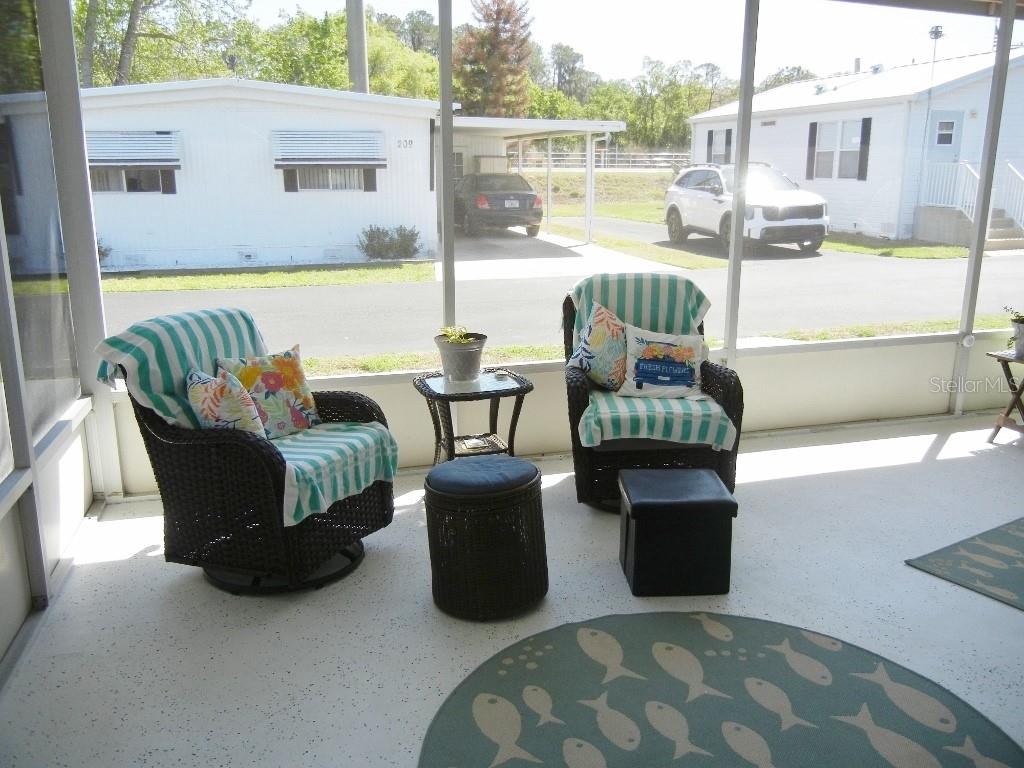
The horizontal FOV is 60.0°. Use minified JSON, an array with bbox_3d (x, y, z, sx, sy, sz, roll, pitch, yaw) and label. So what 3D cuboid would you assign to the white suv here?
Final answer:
[{"bbox_3d":[4.939,-3.866,19.177,1.900,1.730,4.810,-2,14,-10],"label":"white suv"}]

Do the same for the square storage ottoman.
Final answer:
[{"bbox_3d":[0.613,0.558,3.369,0.378,0.365,0.362,0,14,-1],"label":"square storage ottoman"}]

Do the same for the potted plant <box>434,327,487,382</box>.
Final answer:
[{"bbox_3d":[-0.240,-0.152,4.291,0.250,0.252,0.250,0,14,0],"label":"potted plant"}]

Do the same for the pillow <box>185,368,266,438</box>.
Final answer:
[{"bbox_3d":[-1.070,0.103,3.294,0.140,0.350,0.370,-23,-3,37],"label":"pillow"}]

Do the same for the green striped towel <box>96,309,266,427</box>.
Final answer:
[{"bbox_3d":[-1.188,-0.036,3.451,0.340,0.460,0.740,6,14,21],"label":"green striped towel"}]

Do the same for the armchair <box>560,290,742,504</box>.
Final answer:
[{"bbox_3d":[0.628,0.059,4.205,0.745,0.940,0.790,0,14,-3],"label":"armchair"}]

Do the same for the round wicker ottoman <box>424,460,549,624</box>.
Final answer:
[{"bbox_3d":[-0.081,0.531,3.209,0.430,0.485,0.430,0,14,0],"label":"round wicker ottoman"}]

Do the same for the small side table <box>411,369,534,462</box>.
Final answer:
[{"bbox_3d":[-0.188,0.242,4.319,0.505,0.525,0.480,-5,15,-20],"label":"small side table"}]

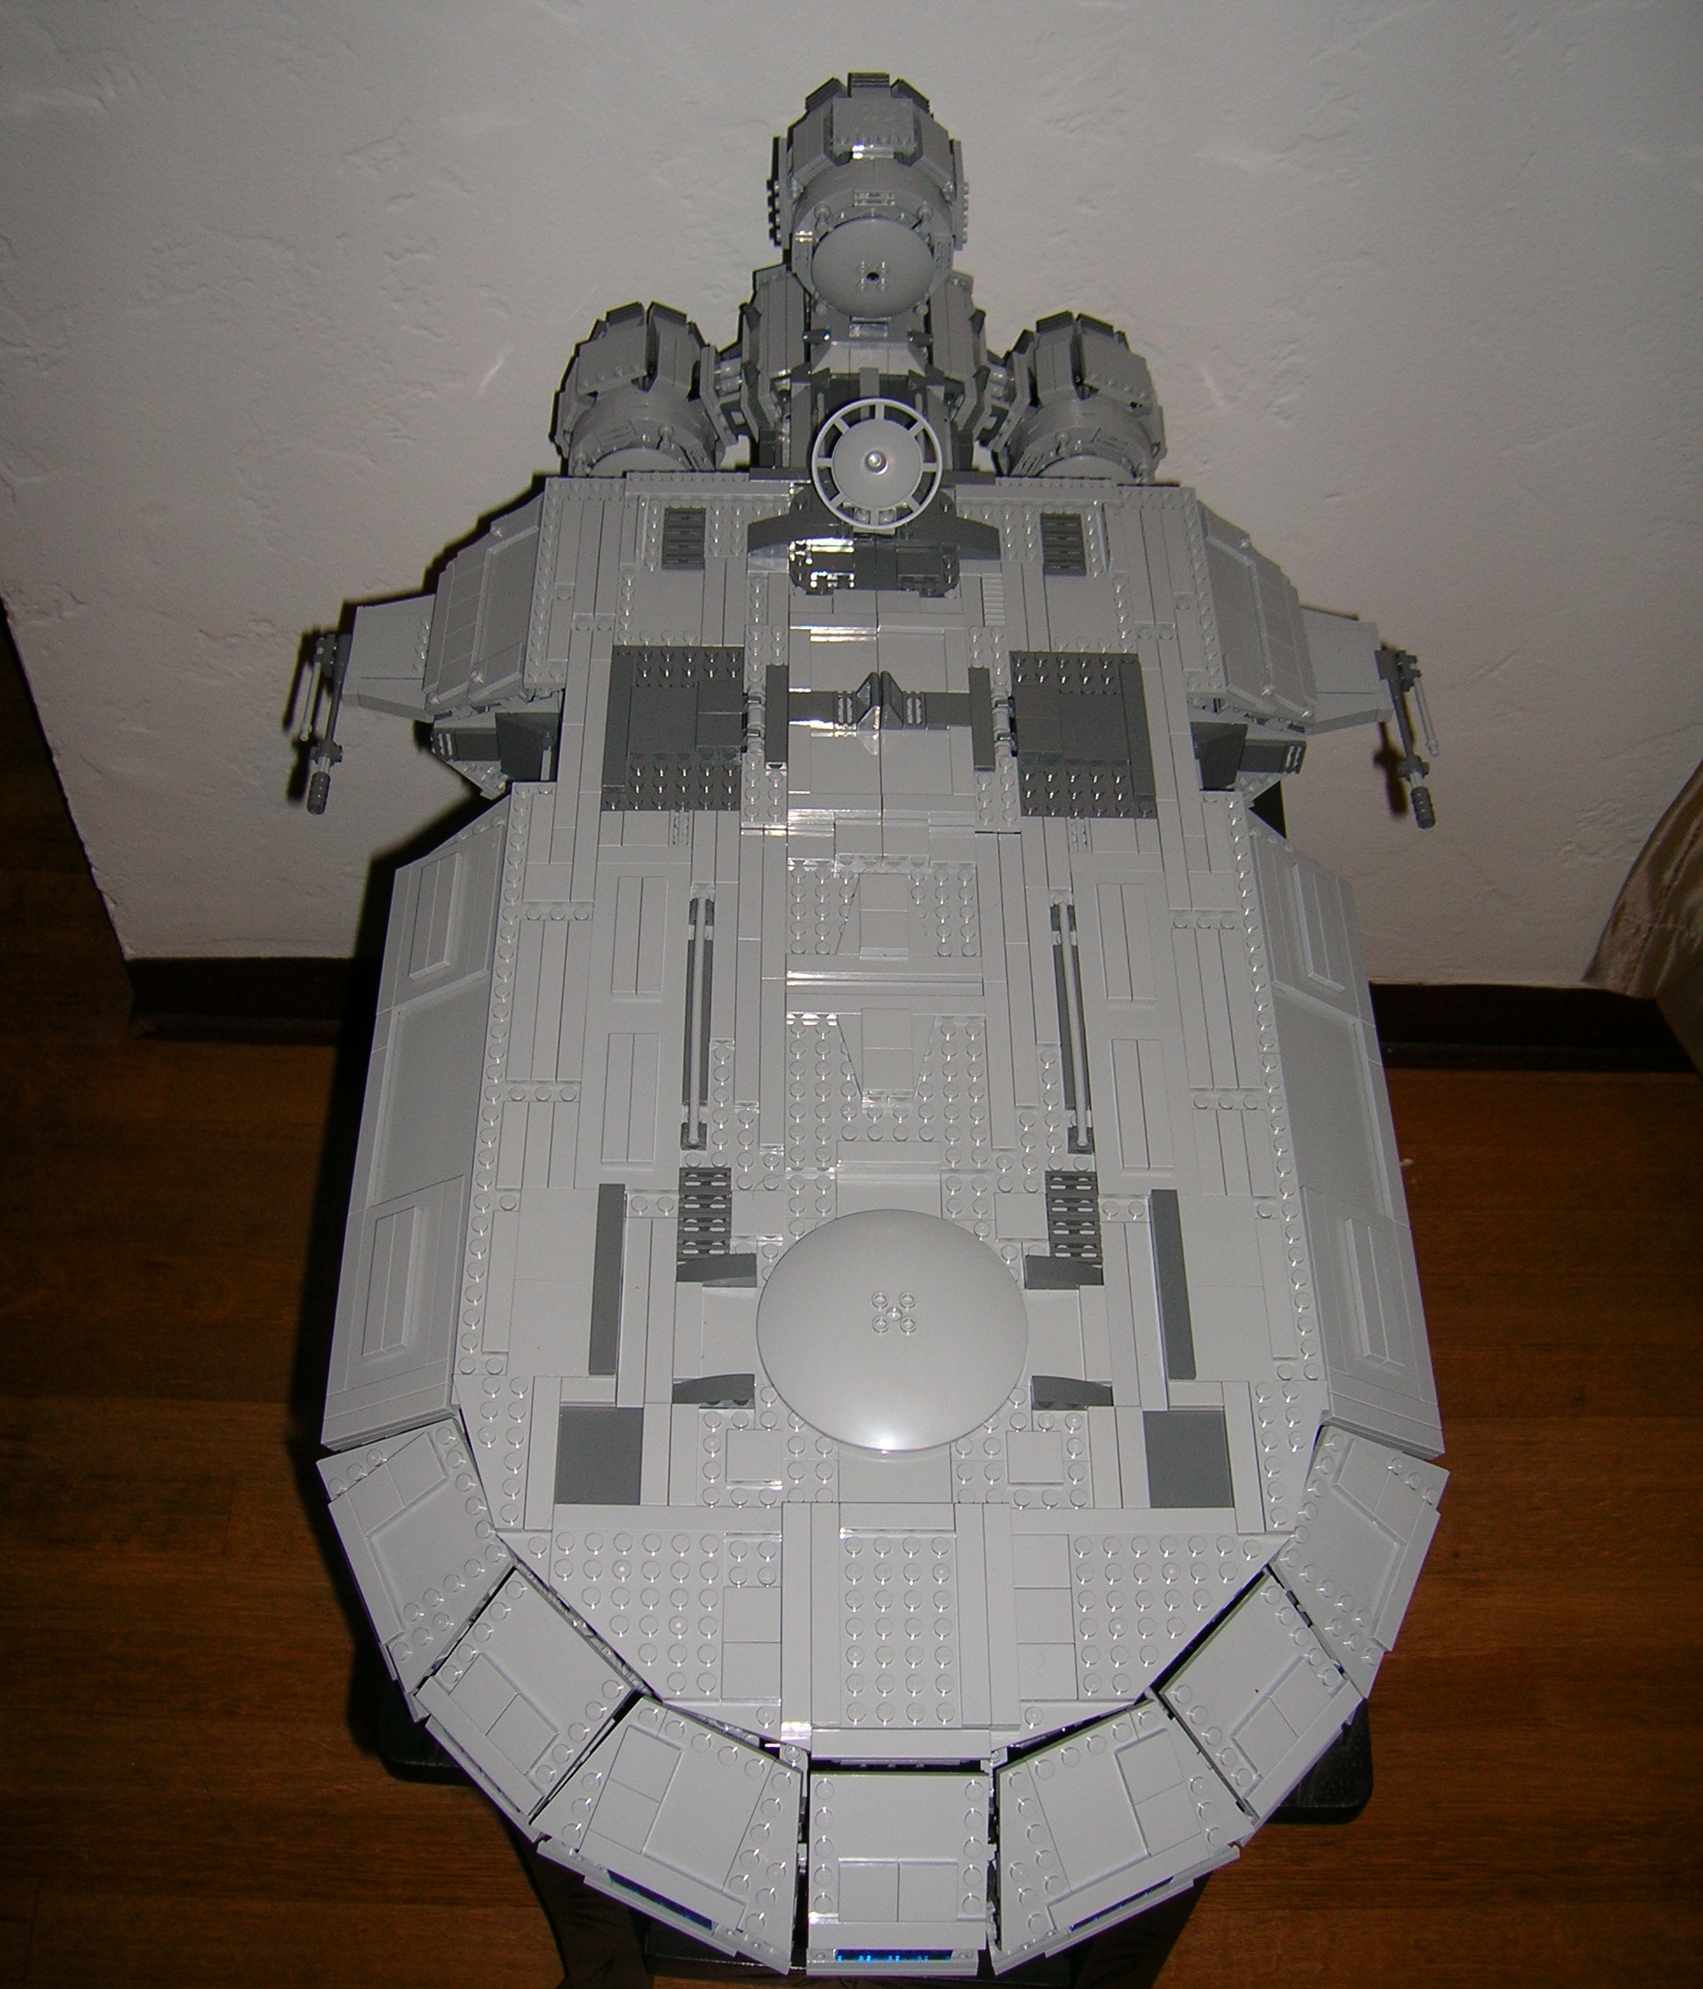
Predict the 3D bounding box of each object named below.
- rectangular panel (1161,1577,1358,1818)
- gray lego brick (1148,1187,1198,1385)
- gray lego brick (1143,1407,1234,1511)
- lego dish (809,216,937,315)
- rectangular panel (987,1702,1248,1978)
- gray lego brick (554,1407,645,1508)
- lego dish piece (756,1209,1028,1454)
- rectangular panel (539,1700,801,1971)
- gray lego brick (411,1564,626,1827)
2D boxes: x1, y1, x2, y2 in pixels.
[{"bbox_3d":[0.117,0.202,0.643,0.049,0.008,0.050,-40,101,-24],"label":"rectangular panel"},{"bbox_3d":[0.096,0.088,0.670,0.008,0.005,0.064,1,53,-2],"label":"gray lego brick"},{"bbox_3d":[0.097,0.134,0.642,0.024,0.004,0.031,1,53,-2],"label":"gray lego brick"},{"bbox_3d":[0.009,-0.288,0.891,0.048,0.048,0.009,1,53,-2],"label":"lego dish"},{"bbox_3d":[0.069,0.226,0.618,0.080,0.010,0.050,-20,98,-13],"label":"rectangular panel"},{"bbox_3d":[-0.071,0.132,0.635,0.024,0.004,0.030,1,53,-2],"label":"gray lego brick"},{"bbox_3d":[0.012,0.095,0.654,0.080,0.011,0.080,1,53,-2],"label":"lego dish piece"},{"bbox_3d":[-0.043,0.225,0.615,0.080,0.010,0.050,23,97,9],"label":"rectangular panel"},{"bbox_3d":[-0.093,0.200,0.639,0.049,0.008,0.050,40,98,20],"label":"gray lego brick"}]

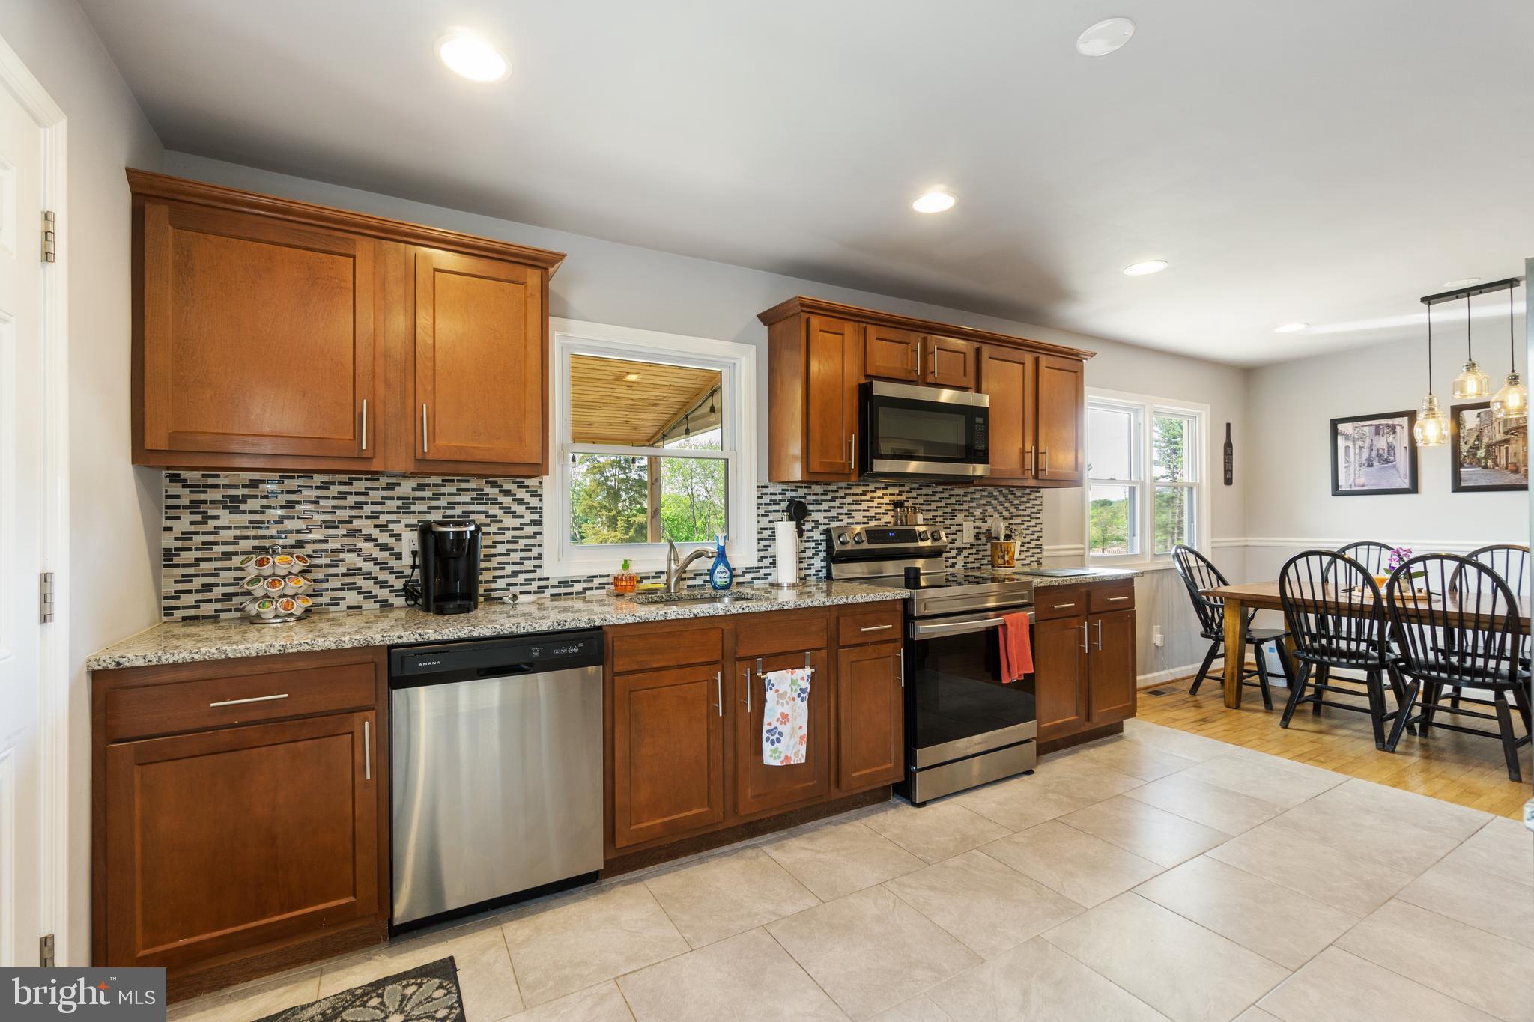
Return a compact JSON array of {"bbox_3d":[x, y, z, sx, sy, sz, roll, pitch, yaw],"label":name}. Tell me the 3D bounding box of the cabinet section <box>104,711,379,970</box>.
[{"bbox_3d":[-1.322,0.838,1.645,0.545,0.568,0.025,0,-1,-30],"label":"cabinet section"}]

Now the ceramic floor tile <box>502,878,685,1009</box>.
[{"bbox_3d":[-0.519,1.264,1.902,0.448,0.012,0.440,0,-1,-30],"label":"ceramic floor tile"}]

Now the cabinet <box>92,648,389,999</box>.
[{"bbox_3d":[-1.479,0.825,1.914,0.602,0.876,0.625,0,-1,-30],"label":"cabinet"}]

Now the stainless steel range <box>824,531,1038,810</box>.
[{"bbox_3d":[0.802,0.672,3.148,0.767,1.190,0.715,0,-1,-30],"label":"stainless steel range"}]

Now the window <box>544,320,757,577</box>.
[{"bbox_3d":[-0.495,-0.269,2.906,1.006,1.078,0.100,0,-1,-30],"label":"window"}]

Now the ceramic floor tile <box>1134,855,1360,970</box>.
[{"bbox_3d":[1.518,1.265,2.044,0.456,0.012,0.452,0,-1,-30],"label":"ceramic floor tile"}]

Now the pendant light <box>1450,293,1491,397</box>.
[{"bbox_3d":[3.793,-0.886,3.446,0.140,0.570,0.140,0,-1,-30],"label":"pendant light"}]

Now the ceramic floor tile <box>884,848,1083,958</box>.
[{"bbox_3d":[0.698,1.272,2.093,0.456,0.012,0.452,0,-1,-30],"label":"ceramic floor tile"}]

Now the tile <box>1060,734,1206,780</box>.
[{"bbox_3d":[1.838,1.263,3.242,0.450,0.012,0.440,0,-1,-30],"label":"tile"}]

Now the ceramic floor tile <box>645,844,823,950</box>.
[{"bbox_3d":[-0.120,1.279,2.144,0.456,0.012,0.452,0,-1,-30],"label":"ceramic floor tile"}]

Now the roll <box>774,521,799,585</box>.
[{"bbox_3d":[0.089,0.199,2.969,0.107,0.285,0.107,-1,-1,0],"label":"roll"}]

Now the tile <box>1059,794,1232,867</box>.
[{"bbox_3d":[1.472,1.253,2.512,0.446,0.010,0.446,0,-1,-29],"label":"tile"}]

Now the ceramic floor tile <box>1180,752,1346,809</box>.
[{"bbox_3d":[2.306,1.258,2.999,0.547,0.012,0.446,0,-1,-30],"label":"ceramic floor tile"}]

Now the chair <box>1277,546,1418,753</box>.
[{"bbox_3d":[3.272,0.737,3.633,0.580,1.030,0.470,0,-1,-30],"label":"chair"}]

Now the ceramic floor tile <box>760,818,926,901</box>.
[{"bbox_3d":[0.267,1.263,2.349,0.450,0.012,0.440,0,-1,-30],"label":"ceramic floor tile"}]

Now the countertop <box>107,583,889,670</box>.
[{"bbox_3d":[-0.644,0.371,2.392,2.540,0.036,0.635,0,-1,-30],"label":"countertop"}]

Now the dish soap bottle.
[{"bbox_3d":[-0.198,0.226,2.791,0.100,0.246,0.065,0,-1,-17],"label":"dish soap bottle"}]

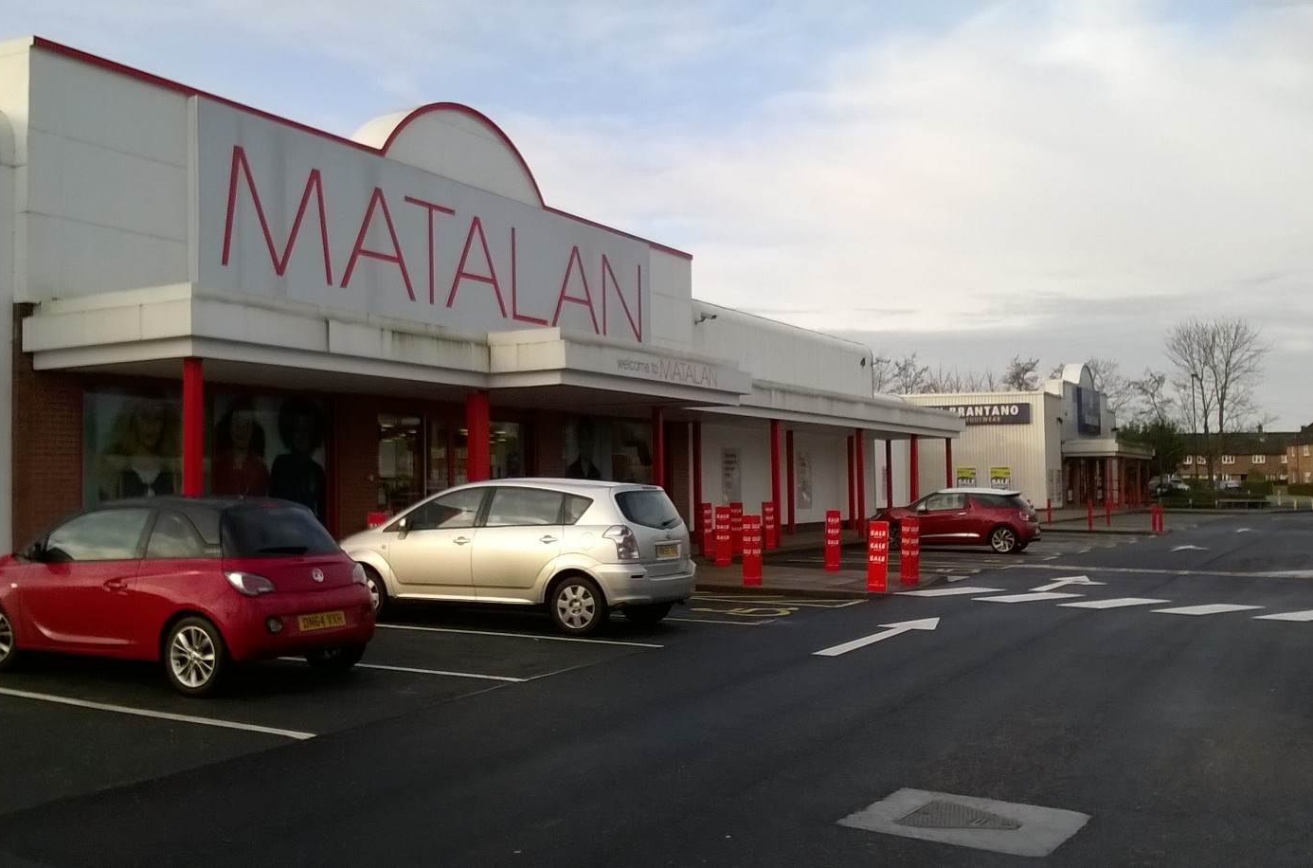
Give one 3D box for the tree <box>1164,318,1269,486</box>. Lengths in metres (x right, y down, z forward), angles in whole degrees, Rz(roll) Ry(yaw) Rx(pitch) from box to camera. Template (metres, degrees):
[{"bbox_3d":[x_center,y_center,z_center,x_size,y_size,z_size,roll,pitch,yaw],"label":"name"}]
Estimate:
[{"bbox_3d":[44.738,-1.726,107.676,8.100,15.000,7.800,-2,-3,22],"label":"tree"}]

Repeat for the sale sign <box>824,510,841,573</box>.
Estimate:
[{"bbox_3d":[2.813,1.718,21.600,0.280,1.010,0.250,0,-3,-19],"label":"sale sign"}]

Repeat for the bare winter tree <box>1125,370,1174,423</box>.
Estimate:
[{"bbox_3d":[41.954,0.026,114.763,4.400,11.267,4.400,-1,-2,0],"label":"bare winter tree"}]

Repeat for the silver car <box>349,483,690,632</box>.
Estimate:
[{"bbox_3d":[-1.775,1.320,15.418,4.360,1.630,1.790,0,-2,27],"label":"silver car"}]

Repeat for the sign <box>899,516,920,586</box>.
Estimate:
[{"bbox_3d":[3.780,1.751,20.100,0.265,0.980,0.230,-1,-2,11],"label":"sign"}]

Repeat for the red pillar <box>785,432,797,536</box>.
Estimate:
[{"bbox_3d":[3.909,1.415,38.900,0.210,3.020,0.210,-2,-3,28],"label":"red pillar"}]

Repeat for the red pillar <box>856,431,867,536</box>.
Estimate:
[{"bbox_3d":[5.788,1.369,38.000,0.210,3.030,0.210,-2,-3,28],"label":"red pillar"}]

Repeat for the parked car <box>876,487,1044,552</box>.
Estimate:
[{"bbox_3d":[6.710,1.900,30.484,3.950,1.458,1.740,0,-2,28],"label":"parked car"}]

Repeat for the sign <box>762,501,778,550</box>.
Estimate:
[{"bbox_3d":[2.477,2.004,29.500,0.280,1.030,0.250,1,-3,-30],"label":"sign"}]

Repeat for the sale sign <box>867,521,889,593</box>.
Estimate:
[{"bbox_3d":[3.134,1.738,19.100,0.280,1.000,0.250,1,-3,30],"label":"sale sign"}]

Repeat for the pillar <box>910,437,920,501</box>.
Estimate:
[{"bbox_3d":[8.263,1.571,42.934,0.210,3.030,0.210,-2,-3,28],"label":"pillar"}]

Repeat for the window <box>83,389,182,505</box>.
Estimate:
[{"bbox_3d":[-6.483,0.599,17.355,0.100,2.172,2.094,-2,-3,27],"label":"window"}]

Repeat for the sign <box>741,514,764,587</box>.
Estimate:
[{"bbox_3d":[1.369,1.656,19.200,0.262,0.980,0.230,-1,-2,4],"label":"sign"}]

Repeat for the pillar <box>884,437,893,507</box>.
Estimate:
[{"bbox_3d":[7.719,1.620,44.740,0.150,2.843,0.150,-2,-3,27],"label":"pillar"}]

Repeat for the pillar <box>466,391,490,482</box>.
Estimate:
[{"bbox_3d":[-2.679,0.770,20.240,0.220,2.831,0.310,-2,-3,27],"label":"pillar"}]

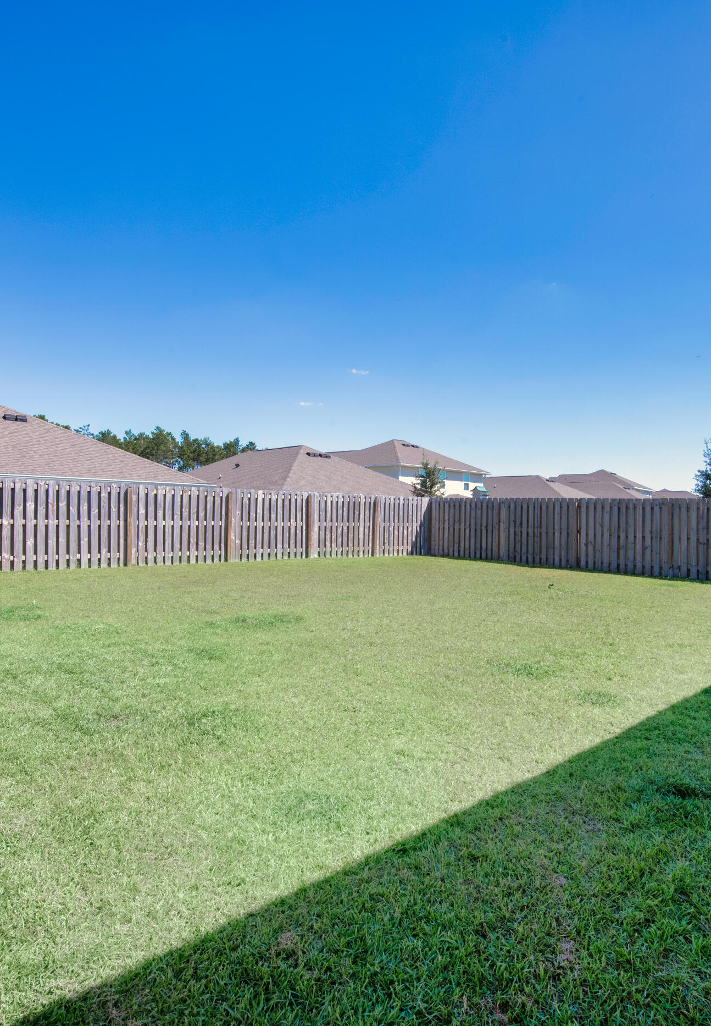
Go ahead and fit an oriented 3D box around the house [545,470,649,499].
[{"bbox_3d":[38.856,-2.421,98.000,14.800,9.000,16.000,1,0,-42],"label":"house"}]

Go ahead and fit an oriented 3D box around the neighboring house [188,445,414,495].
[{"bbox_3d":[-6.059,-2.122,50.000,15.500,6.600,20.500,1,0,-42],"label":"neighboring house"}]

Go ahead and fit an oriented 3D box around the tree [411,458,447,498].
[{"bbox_3d":[3.541,-0.732,29.000,1.730,4.250,1.730,1,0,7],"label":"tree"}]

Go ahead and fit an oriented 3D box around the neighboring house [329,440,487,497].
[{"bbox_3d":[3.465,-3.201,65.000,14.800,9.100,17.000,1,0,-42],"label":"neighboring house"}]

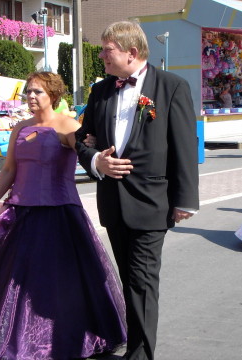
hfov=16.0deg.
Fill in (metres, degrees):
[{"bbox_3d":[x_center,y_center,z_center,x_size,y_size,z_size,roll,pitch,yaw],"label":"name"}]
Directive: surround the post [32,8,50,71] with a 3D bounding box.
[{"bbox_3d":[-1.087,-1.107,12.063,0.250,2.559,0.270,5,8,41],"label":"post"}]

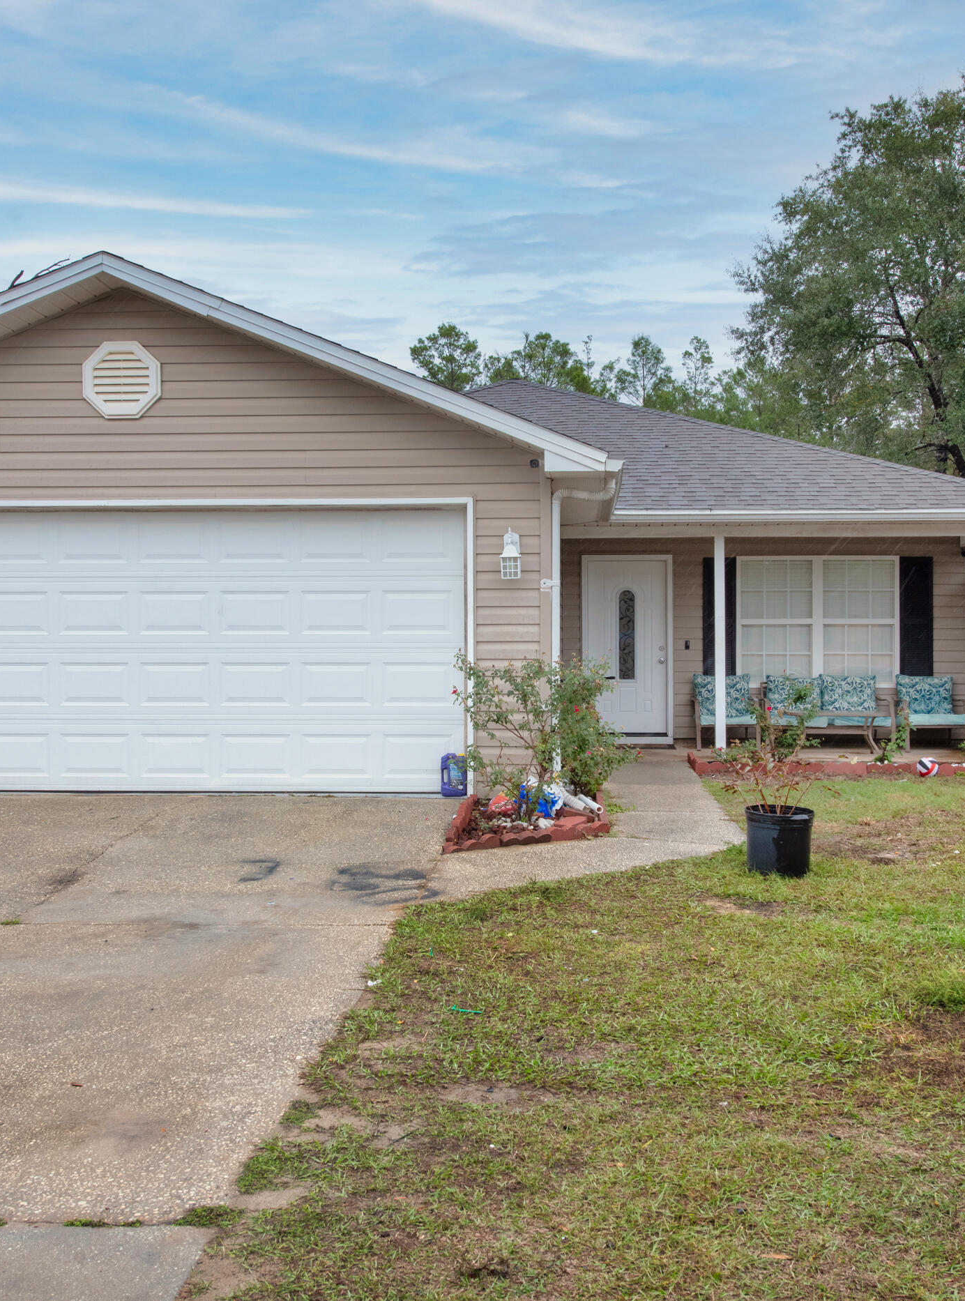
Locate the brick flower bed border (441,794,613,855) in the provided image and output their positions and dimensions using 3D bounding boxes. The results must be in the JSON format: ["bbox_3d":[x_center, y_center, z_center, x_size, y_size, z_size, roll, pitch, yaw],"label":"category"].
[{"bbox_3d":[0.318,1.086,8.350,1.040,0.160,2.000,0,1,2],"label":"brick flower bed border"}]

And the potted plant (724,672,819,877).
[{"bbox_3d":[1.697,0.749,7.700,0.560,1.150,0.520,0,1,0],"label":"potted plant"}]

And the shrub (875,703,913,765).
[{"bbox_3d":[4.099,0.835,12.950,0.380,0.610,0.380,0,1,0],"label":"shrub"}]

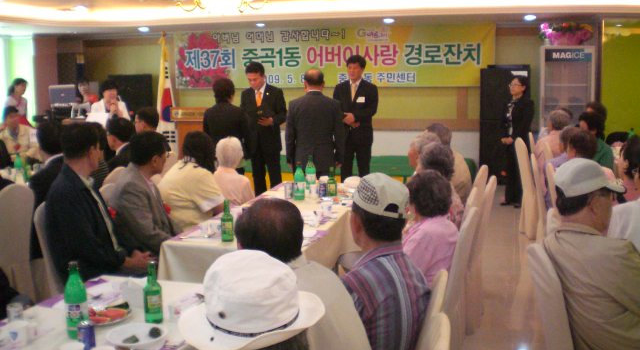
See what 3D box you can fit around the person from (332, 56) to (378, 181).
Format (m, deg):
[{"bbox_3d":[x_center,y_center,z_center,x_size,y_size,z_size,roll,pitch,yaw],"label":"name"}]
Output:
[{"bbox_3d":[0.364,-0.295,7.066,0.520,1.790,0.340,1,8,14],"label":"person"}]

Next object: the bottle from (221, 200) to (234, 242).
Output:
[{"bbox_3d":[-0.486,0.240,3.696,0.065,0.215,0.065,0,8,0],"label":"bottle"}]

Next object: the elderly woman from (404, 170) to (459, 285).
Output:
[{"bbox_3d":[0.351,0.535,3.272,0.660,1.160,0.460,6,10,41],"label":"elderly woman"}]

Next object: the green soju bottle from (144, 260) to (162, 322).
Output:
[{"bbox_3d":[-0.597,0.416,2.510,0.065,0.215,0.065,2,9,16],"label":"green soju bottle"}]

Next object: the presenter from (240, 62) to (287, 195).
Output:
[{"bbox_3d":[-0.533,-0.234,6.963,0.520,1.750,0.360,2,8,21],"label":"presenter"}]

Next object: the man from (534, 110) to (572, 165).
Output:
[{"bbox_3d":[2.608,-0.070,7.577,0.480,1.220,0.680,5,9,35],"label":"man"}]

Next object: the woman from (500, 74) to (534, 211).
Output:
[{"bbox_3d":[2.436,-0.406,8.654,0.340,1.610,0.460,-4,8,-24],"label":"woman"}]

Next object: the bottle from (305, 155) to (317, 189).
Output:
[{"bbox_3d":[-0.070,-0.021,5.314,0.077,0.250,0.077,2,9,16],"label":"bottle"}]

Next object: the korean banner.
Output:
[{"bbox_3d":[0.100,-1.845,11.074,5.150,0.945,0.030,1,8,14],"label":"korean banner"}]

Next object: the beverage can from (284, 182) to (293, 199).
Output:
[{"bbox_3d":[-0.219,0.107,4.940,0.056,0.108,0.056,0,8,0],"label":"beverage can"}]

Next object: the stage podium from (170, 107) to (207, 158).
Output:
[{"bbox_3d":[-1.483,-0.307,9.258,0.750,1.170,0.500,2,9,16],"label":"stage podium"}]

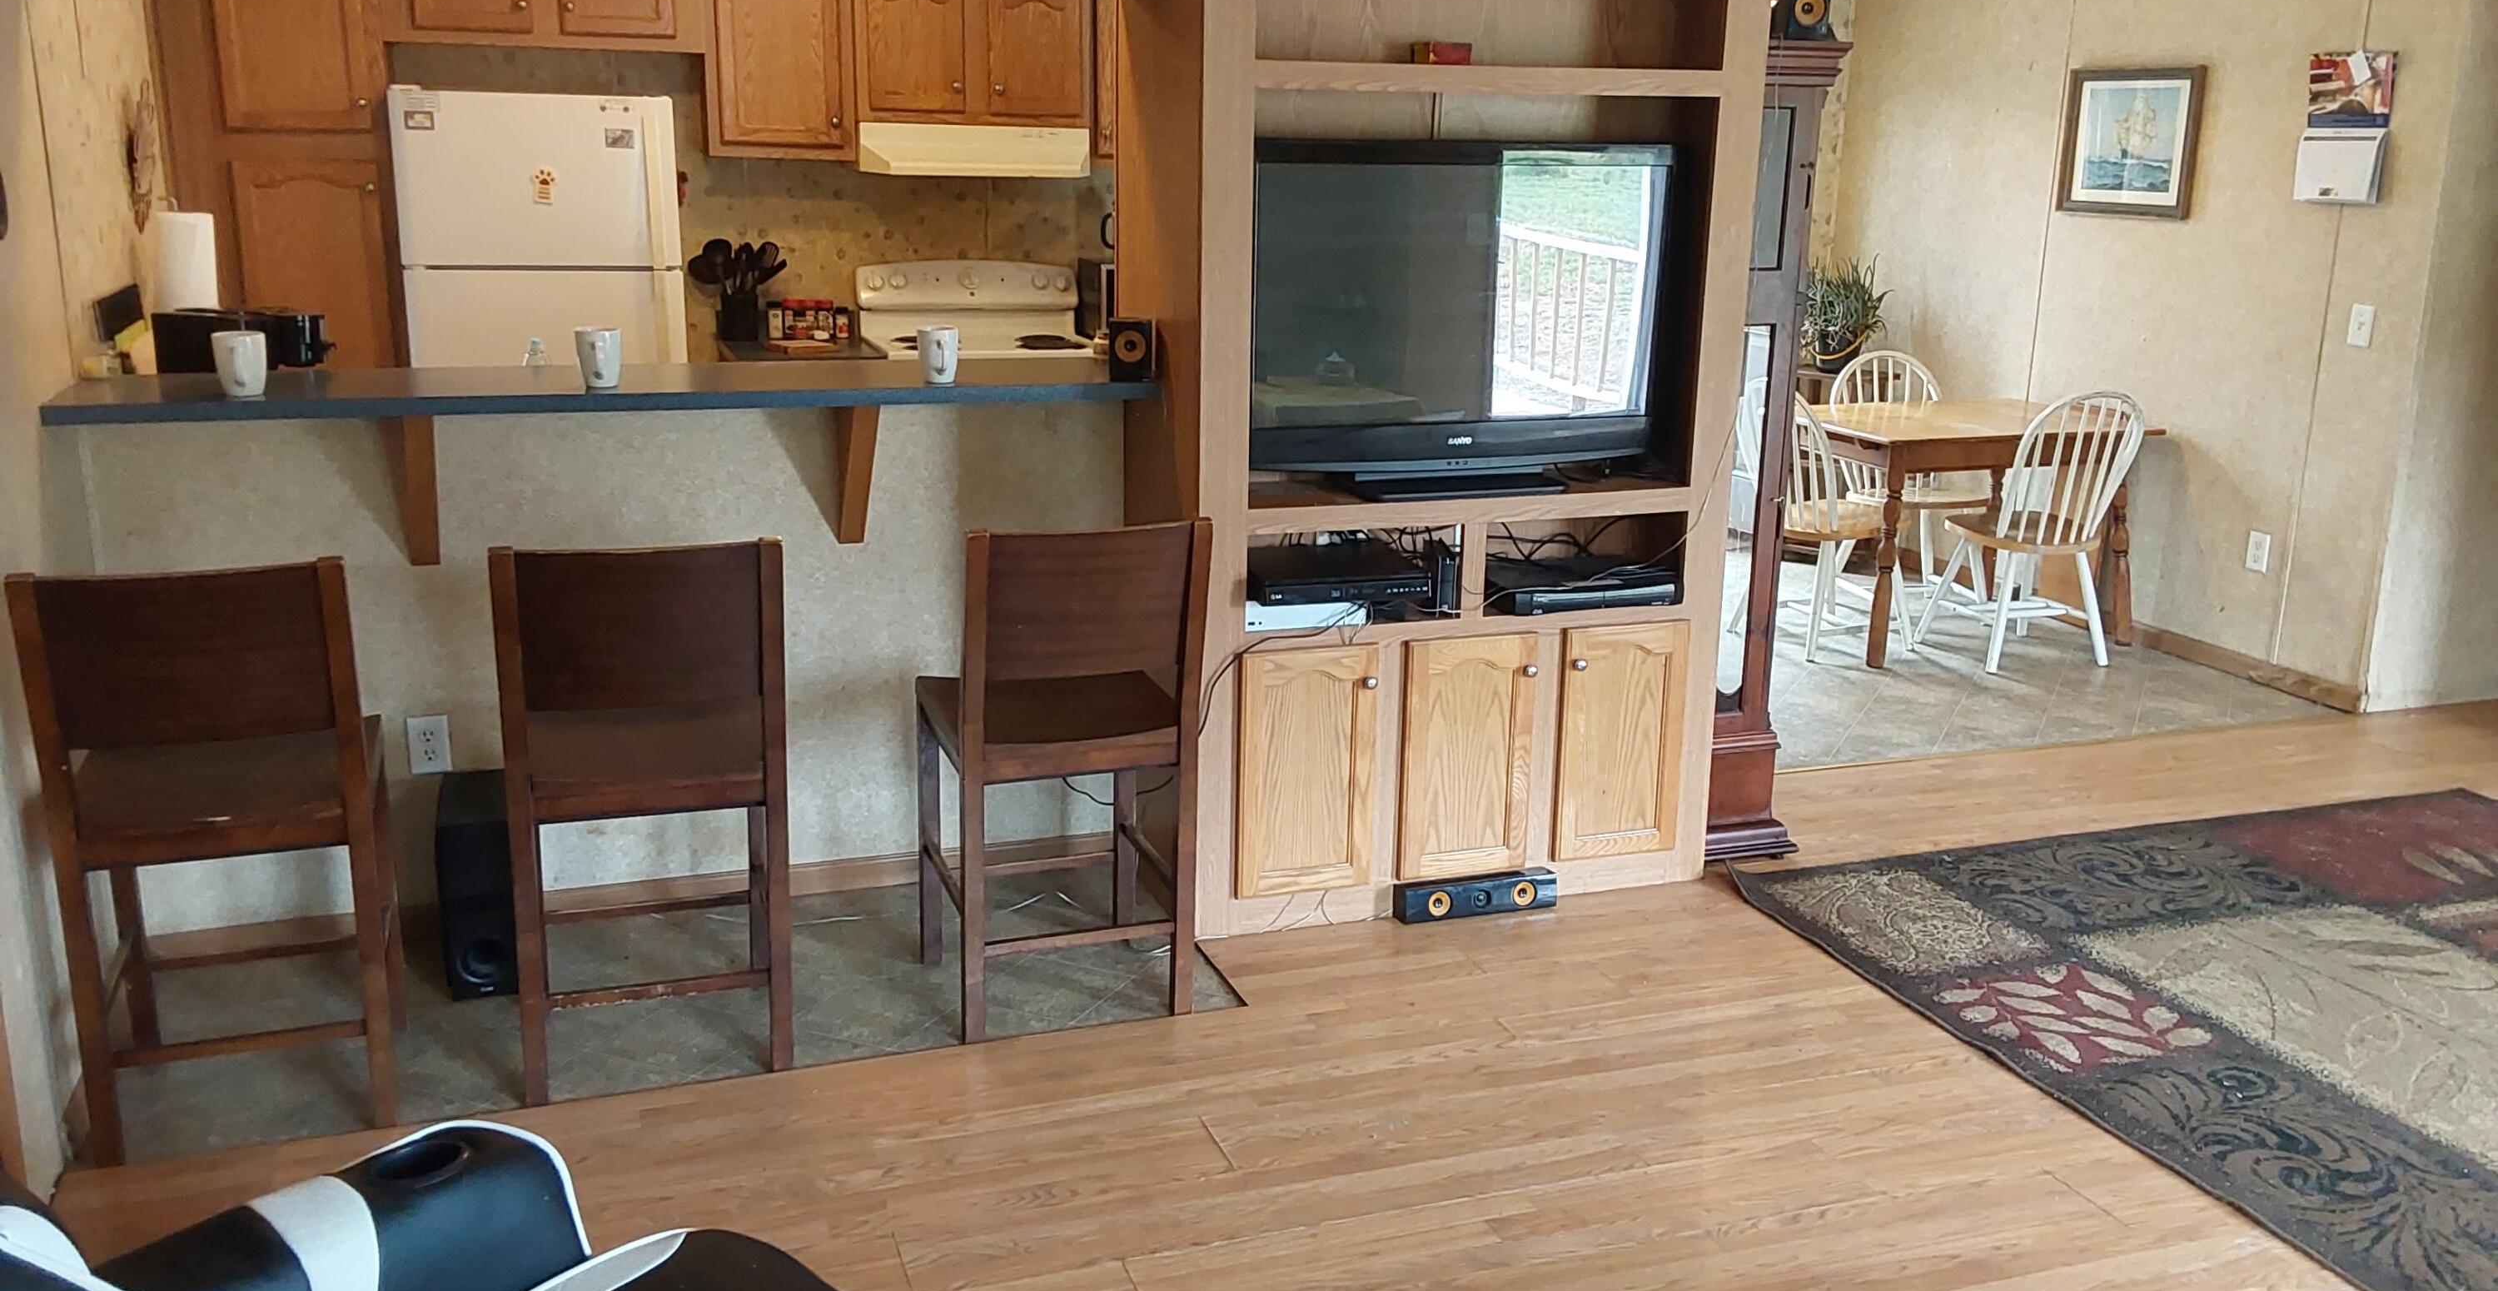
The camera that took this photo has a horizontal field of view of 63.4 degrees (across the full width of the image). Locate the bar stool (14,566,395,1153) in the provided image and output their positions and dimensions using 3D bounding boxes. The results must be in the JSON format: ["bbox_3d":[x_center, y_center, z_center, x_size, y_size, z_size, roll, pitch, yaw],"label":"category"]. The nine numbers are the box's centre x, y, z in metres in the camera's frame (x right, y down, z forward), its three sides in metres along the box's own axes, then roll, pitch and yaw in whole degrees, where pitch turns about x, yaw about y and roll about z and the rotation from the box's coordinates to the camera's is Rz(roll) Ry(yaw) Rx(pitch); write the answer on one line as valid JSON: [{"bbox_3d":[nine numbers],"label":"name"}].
[{"bbox_3d":[-1.645,0.291,3.269,0.440,0.961,0.500,-4,15,-19],"label":"bar stool"}]

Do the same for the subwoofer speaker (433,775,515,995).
[{"bbox_3d":[-1.512,0.465,3.982,0.130,0.352,0.335,-4,15,-19],"label":"subwoofer speaker"}]

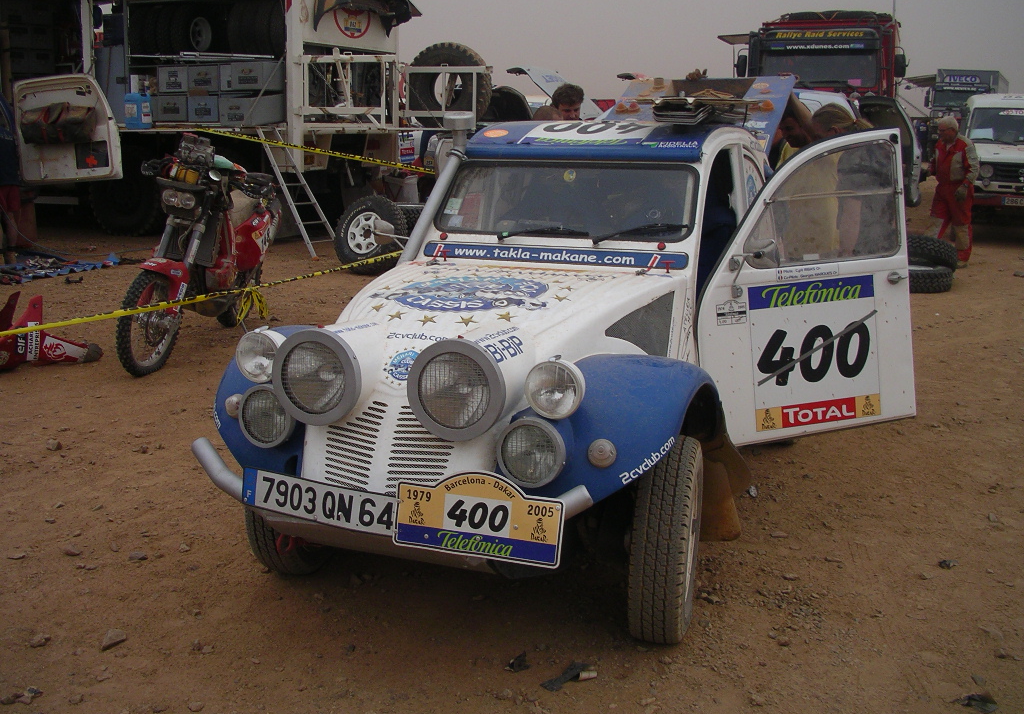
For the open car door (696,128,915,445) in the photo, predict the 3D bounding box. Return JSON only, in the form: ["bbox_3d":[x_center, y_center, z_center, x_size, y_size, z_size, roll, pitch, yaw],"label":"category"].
[{"bbox_3d":[1.046,-0.259,4.004,0.850,1.110,0.130,-6,6,-13],"label":"open car door"}]

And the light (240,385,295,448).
[{"bbox_3d":[-0.717,0.170,3.300,0.188,0.188,0.100,5,11,23],"label":"light"}]

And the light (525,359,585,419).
[{"bbox_3d":[0.129,0.081,2.918,0.161,0.161,0.120,5,11,23],"label":"light"}]

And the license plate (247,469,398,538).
[{"bbox_3d":[-0.543,0.404,3.053,0.520,0.110,0.015,7,8,25],"label":"license plate"}]

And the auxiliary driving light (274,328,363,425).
[{"bbox_3d":[-0.543,0.053,3.163,0.274,0.274,0.120,5,11,21],"label":"auxiliary driving light"}]

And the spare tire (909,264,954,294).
[{"bbox_3d":[4.140,-0.838,11.346,0.790,0.240,0.790,4,12,20],"label":"spare tire"}]

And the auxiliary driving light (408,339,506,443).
[{"bbox_3d":[-0.133,0.082,2.966,0.274,0.274,0.120,5,11,21],"label":"auxiliary driving light"}]

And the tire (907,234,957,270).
[{"bbox_3d":[4.180,-1.098,11.292,0.790,0.240,0.790,12,5,-2],"label":"tire"}]

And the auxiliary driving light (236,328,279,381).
[{"bbox_3d":[-0.737,-0.005,3.334,0.161,0.161,0.120,5,11,23],"label":"auxiliary driving light"}]

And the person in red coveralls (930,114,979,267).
[{"bbox_3d":[5.120,-1.901,12.780,0.440,1.760,0.540,-8,14,-32],"label":"person in red coveralls"}]

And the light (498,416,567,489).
[{"bbox_3d":[0.065,0.248,2.924,0.188,0.188,0.100,5,11,23],"label":"light"}]

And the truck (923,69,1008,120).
[{"bbox_3d":[20.200,-10.540,48.674,2.500,4.100,8.500,6,13,25],"label":"truck"}]

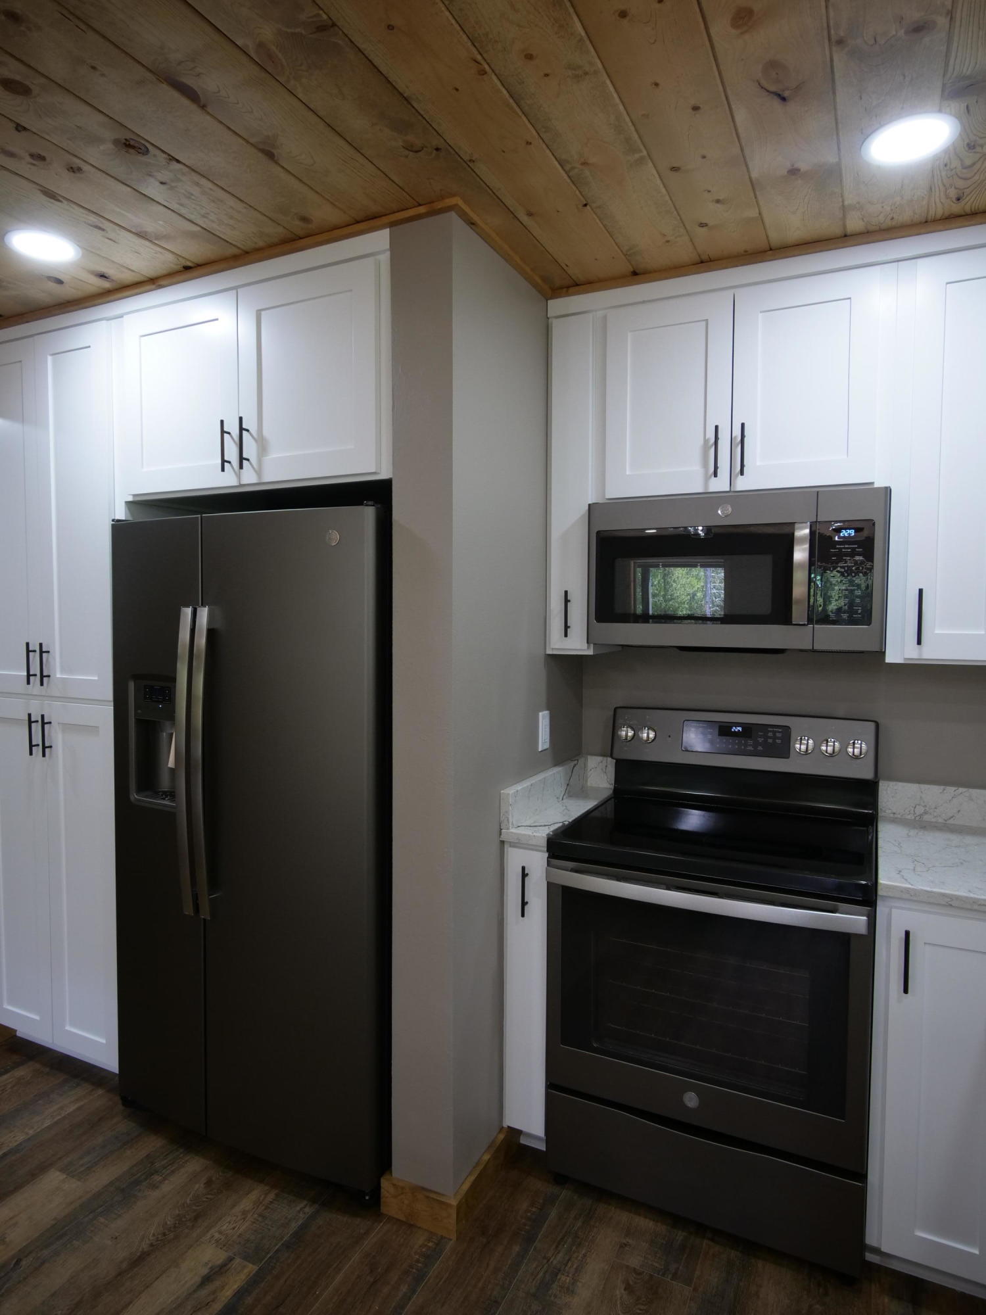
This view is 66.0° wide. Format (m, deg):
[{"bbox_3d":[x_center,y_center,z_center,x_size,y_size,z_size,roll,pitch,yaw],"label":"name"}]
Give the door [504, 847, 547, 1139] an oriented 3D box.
[{"bbox_3d":[0.225,0.903,2.348,0.138,0.790,0.590,2,3,25],"label":"door"}]

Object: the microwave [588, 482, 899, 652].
[{"bbox_3d":[0.692,-0.230,2.168,0.759,0.411,0.410,2,3,25],"label":"microwave"}]

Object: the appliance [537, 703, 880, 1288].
[{"bbox_3d":[0.619,0.792,2.114,0.758,1.218,0.665,2,3,25],"label":"appliance"}]

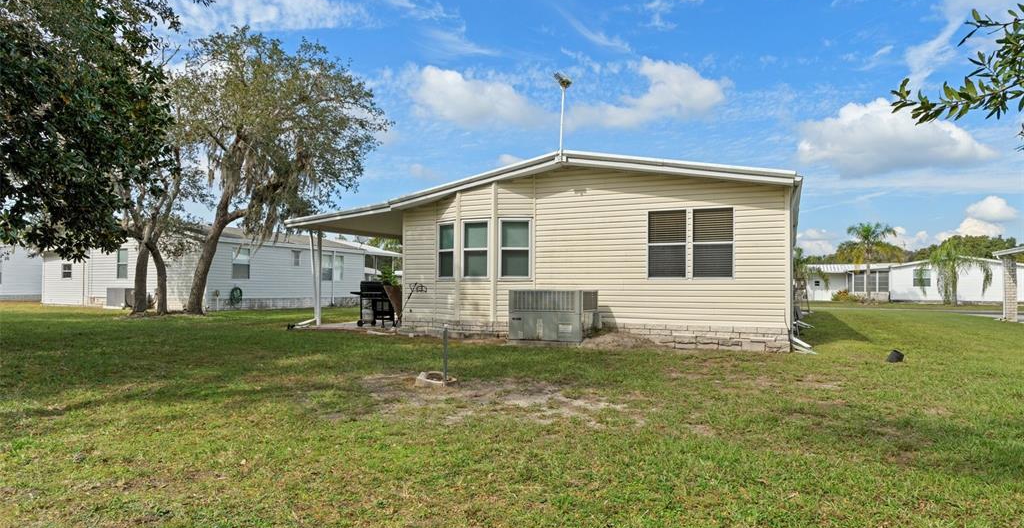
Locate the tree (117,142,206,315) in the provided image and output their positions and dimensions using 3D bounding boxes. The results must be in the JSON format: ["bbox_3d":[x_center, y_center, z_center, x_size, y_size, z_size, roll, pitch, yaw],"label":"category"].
[{"bbox_3d":[-13.396,-1.350,23.000,3.900,7.000,3.800,0,-2,0],"label":"tree"}]

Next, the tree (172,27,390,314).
[{"bbox_3d":[-8.900,-3.600,23.100,8.400,11.000,8.000,0,-2,0],"label":"tree"}]

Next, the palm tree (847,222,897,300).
[{"bbox_3d":[27.600,-0.200,46.000,4.300,6.300,4.200,0,-2,0],"label":"palm tree"}]

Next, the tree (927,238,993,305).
[{"bbox_3d":[29.200,0.500,39.000,4.300,4.450,4.200,0,-2,0],"label":"tree"}]

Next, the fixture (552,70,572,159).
[{"bbox_3d":[1.040,-3.080,12.300,0.400,1.780,0.400,-1,-2,25],"label":"fixture"}]

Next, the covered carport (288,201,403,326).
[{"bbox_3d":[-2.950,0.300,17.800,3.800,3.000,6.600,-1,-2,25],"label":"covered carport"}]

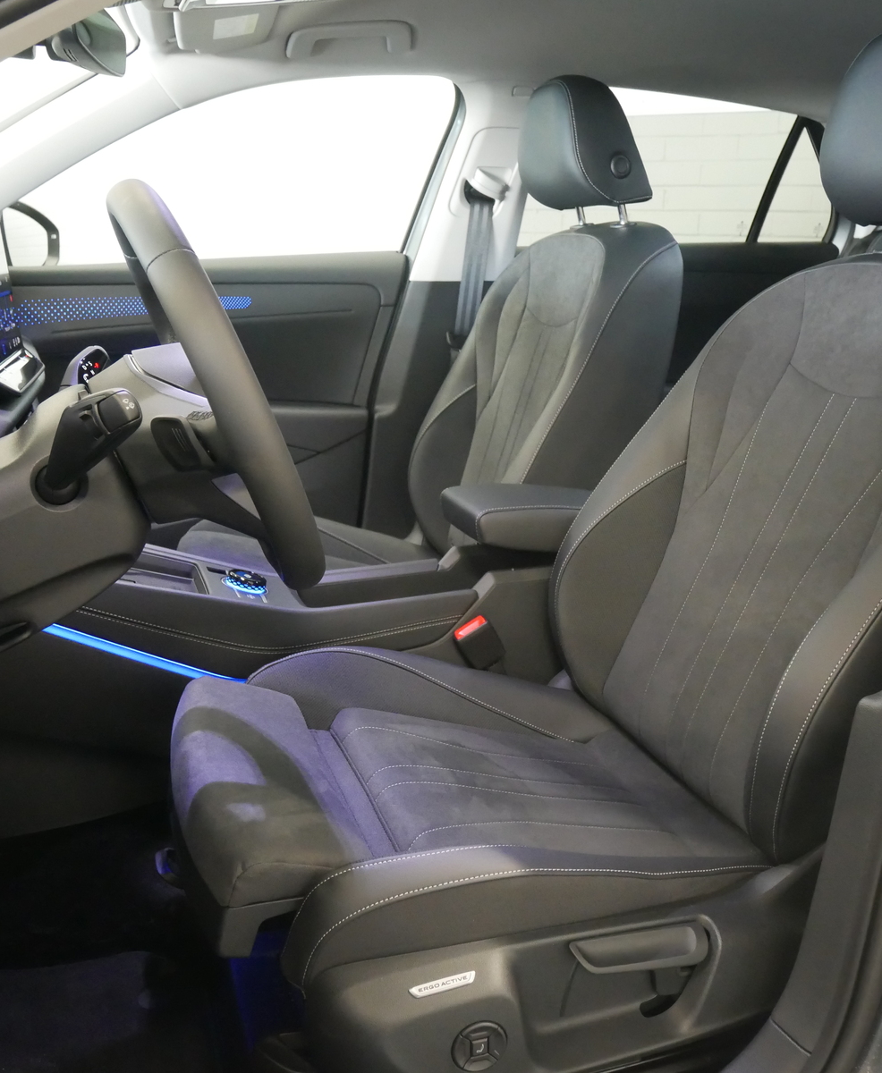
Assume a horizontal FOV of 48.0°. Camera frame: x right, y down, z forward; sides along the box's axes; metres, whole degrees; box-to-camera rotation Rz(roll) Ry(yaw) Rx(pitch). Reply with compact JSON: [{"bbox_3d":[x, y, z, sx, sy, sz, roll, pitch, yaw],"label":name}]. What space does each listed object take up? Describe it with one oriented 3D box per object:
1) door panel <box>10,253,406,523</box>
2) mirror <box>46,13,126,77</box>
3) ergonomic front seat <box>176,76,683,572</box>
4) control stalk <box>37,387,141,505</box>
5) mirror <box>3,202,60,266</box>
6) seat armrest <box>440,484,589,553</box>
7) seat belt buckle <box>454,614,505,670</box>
[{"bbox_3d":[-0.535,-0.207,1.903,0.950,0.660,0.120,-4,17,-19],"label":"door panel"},{"bbox_3d":[-0.387,-0.552,1.061,0.058,0.072,0.240,4,15,-8],"label":"mirror"},{"bbox_3d":[-0.044,-0.227,1.686,0.840,1.050,0.540,-4,17,-19],"label":"ergonomic front seat"},{"bbox_3d":[-0.251,-0.061,0.711,0.042,0.038,0.150,-14,-9,-42],"label":"control stalk"},{"bbox_3d":[-0.838,-0.574,1.906,0.145,0.158,0.235,1,16,-1],"label":"mirror"},{"bbox_3d":[0.169,-0.029,1.414,0.310,0.064,0.165,-4,17,-19],"label":"seat armrest"},{"bbox_3d":[0.052,0.143,1.305,0.048,0.068,0.028,-33,24,-8],"label":"seat belt buckle"}]

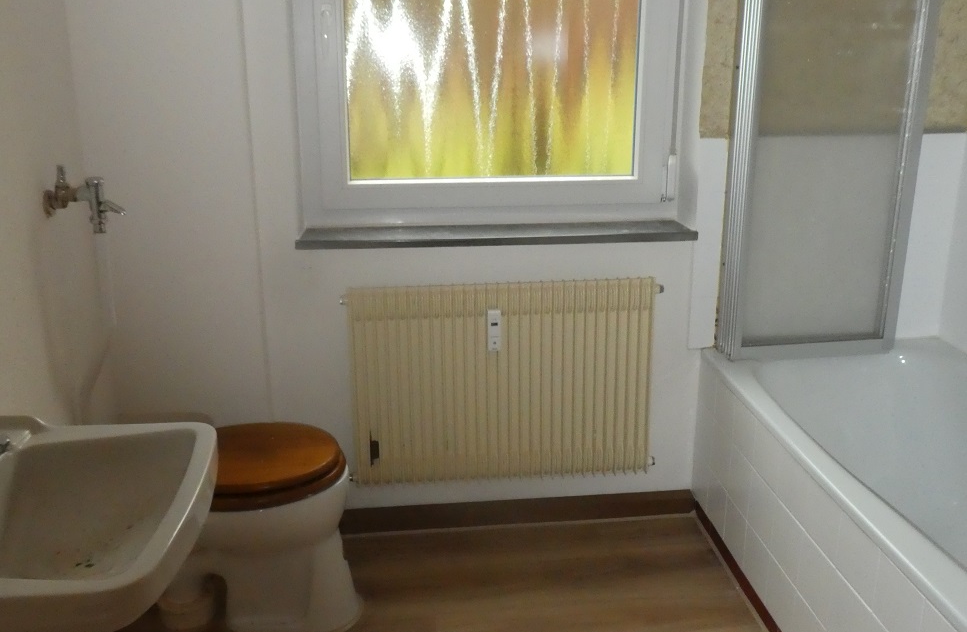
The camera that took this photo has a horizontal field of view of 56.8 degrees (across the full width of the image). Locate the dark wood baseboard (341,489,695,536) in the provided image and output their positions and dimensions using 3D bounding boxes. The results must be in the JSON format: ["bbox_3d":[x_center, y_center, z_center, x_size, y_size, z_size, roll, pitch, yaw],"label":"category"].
[{"bbox_3d":[0.112,0.610,2.788,1.115,0.058,0.060,-2,17,-5],"label":"dark wood baseboard"}]

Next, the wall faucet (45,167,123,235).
[{"bbox_3d":[-0.913,-0.269,2.050,0.165,0.152,0.070,-2,17,-5],"label":"wall faucet"}]

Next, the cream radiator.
[{"bbox_3d":[0.054,0.185,2.596,0.860,0.588,0.090,-2,17,-5],"label":"cream radiator"}]

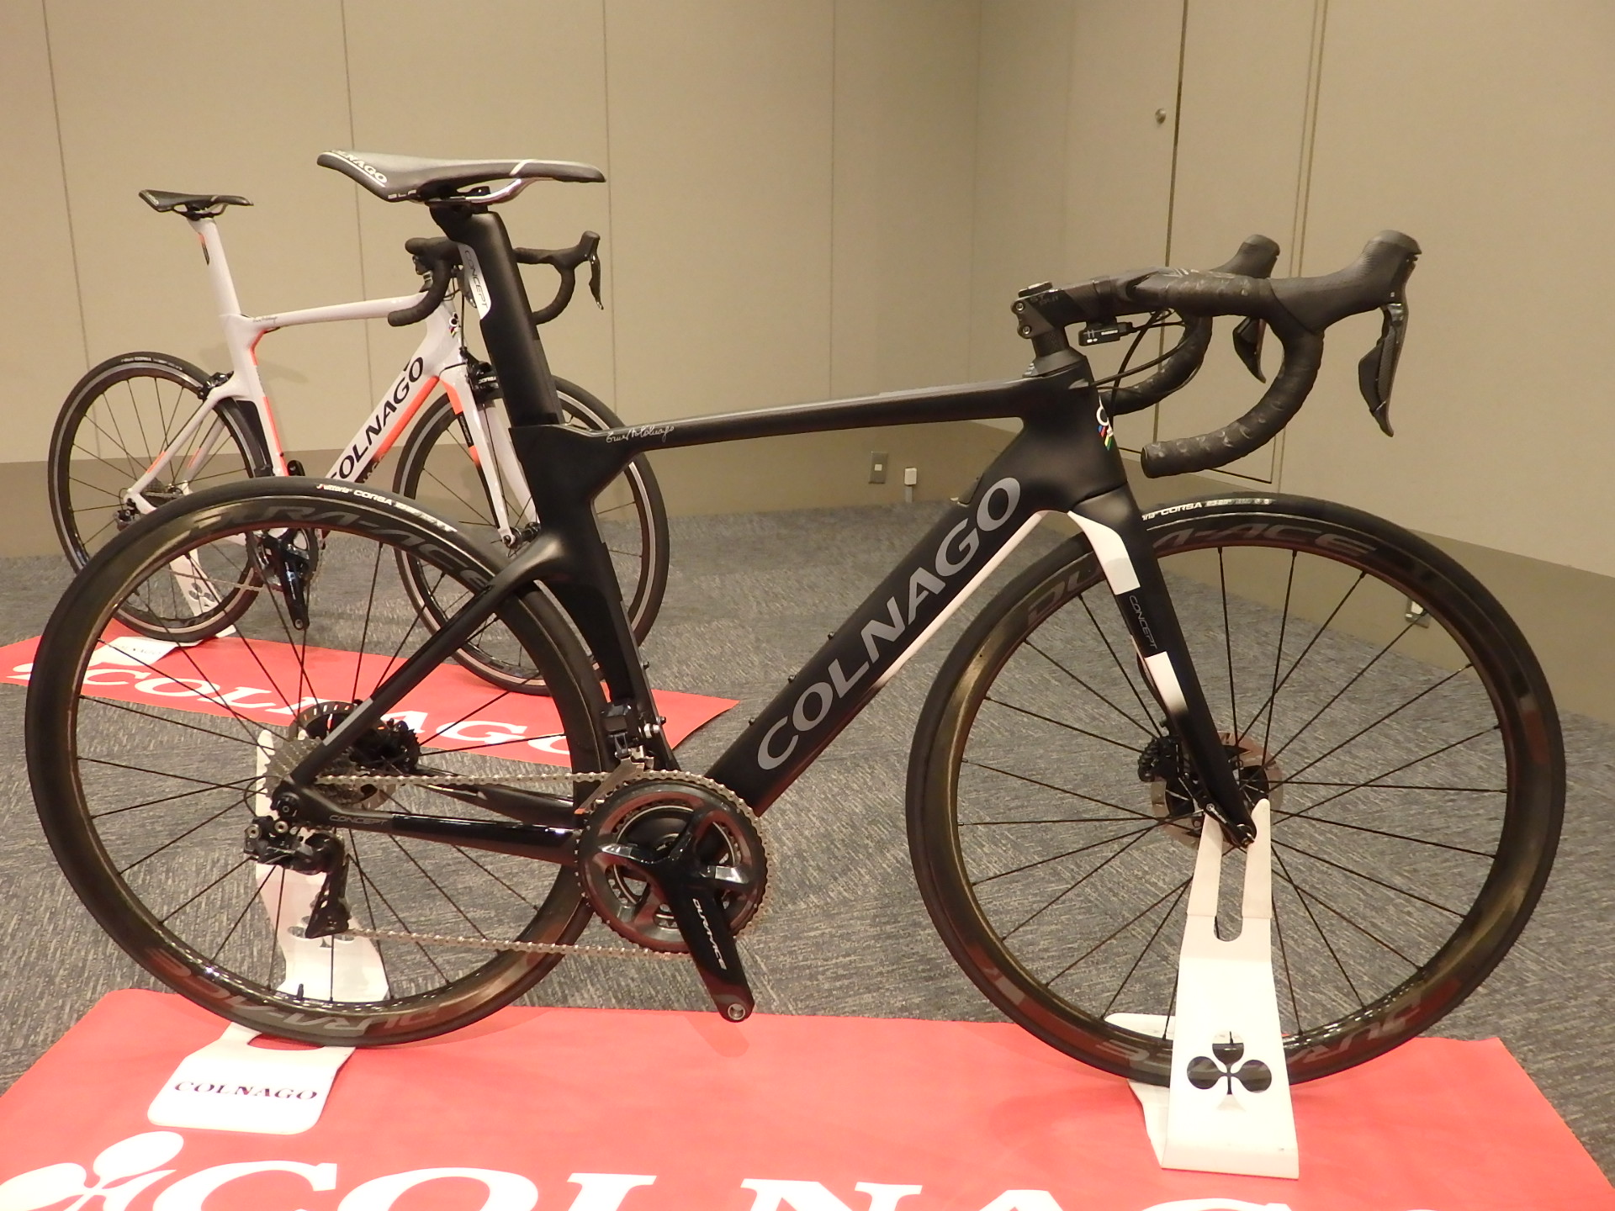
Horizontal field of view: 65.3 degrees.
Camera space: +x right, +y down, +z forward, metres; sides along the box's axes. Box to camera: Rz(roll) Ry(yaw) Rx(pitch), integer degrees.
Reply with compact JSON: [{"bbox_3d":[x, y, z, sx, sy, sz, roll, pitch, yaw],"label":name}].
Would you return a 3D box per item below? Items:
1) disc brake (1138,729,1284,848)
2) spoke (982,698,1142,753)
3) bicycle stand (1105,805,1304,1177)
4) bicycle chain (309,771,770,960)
[{"bbox_3d":[0.437,0.211,1.332,0.150,0.144,0.100,1,14,4],"label":"disc brake"},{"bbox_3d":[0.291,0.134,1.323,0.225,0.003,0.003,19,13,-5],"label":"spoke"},{"bbox_3d":[0.437,0.359,1.371,0.145,0.376,0.288,1,14,4],"label":"bicycle stand"},{"bbox_3d":[-0.297,0.276,1.341,0.515,0.228,0.022,1,14,4],"label":"bicycle chain"}]

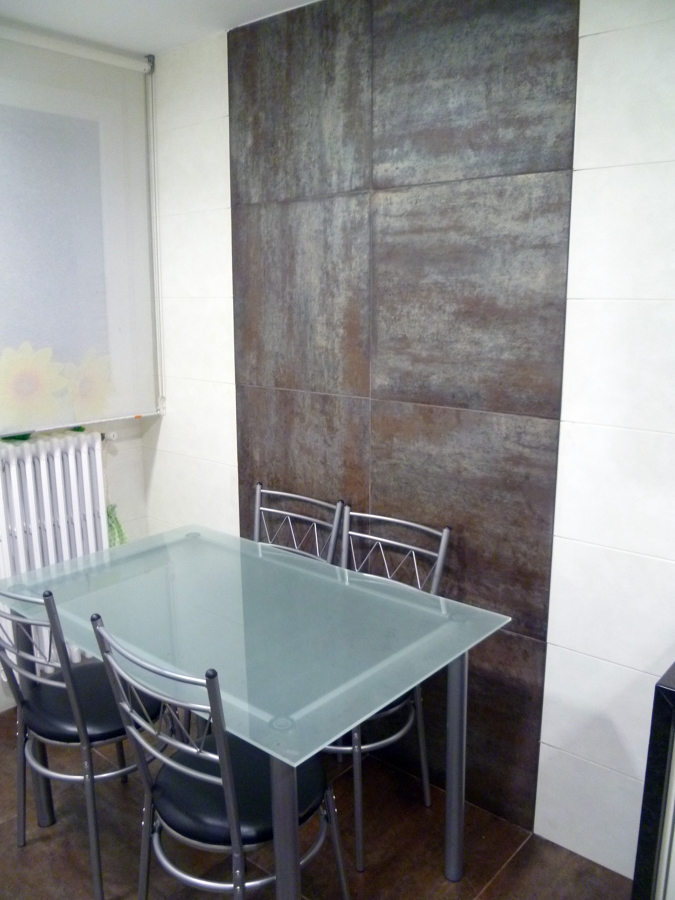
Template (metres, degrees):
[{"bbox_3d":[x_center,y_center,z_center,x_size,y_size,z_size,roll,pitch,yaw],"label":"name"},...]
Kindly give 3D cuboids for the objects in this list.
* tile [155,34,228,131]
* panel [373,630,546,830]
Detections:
[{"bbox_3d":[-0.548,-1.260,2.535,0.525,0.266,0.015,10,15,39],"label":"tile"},{"bbox_3d":[0.335,0.763,2.196,0.600,0.600,0.015,10,15,39],"label":"panel"}]

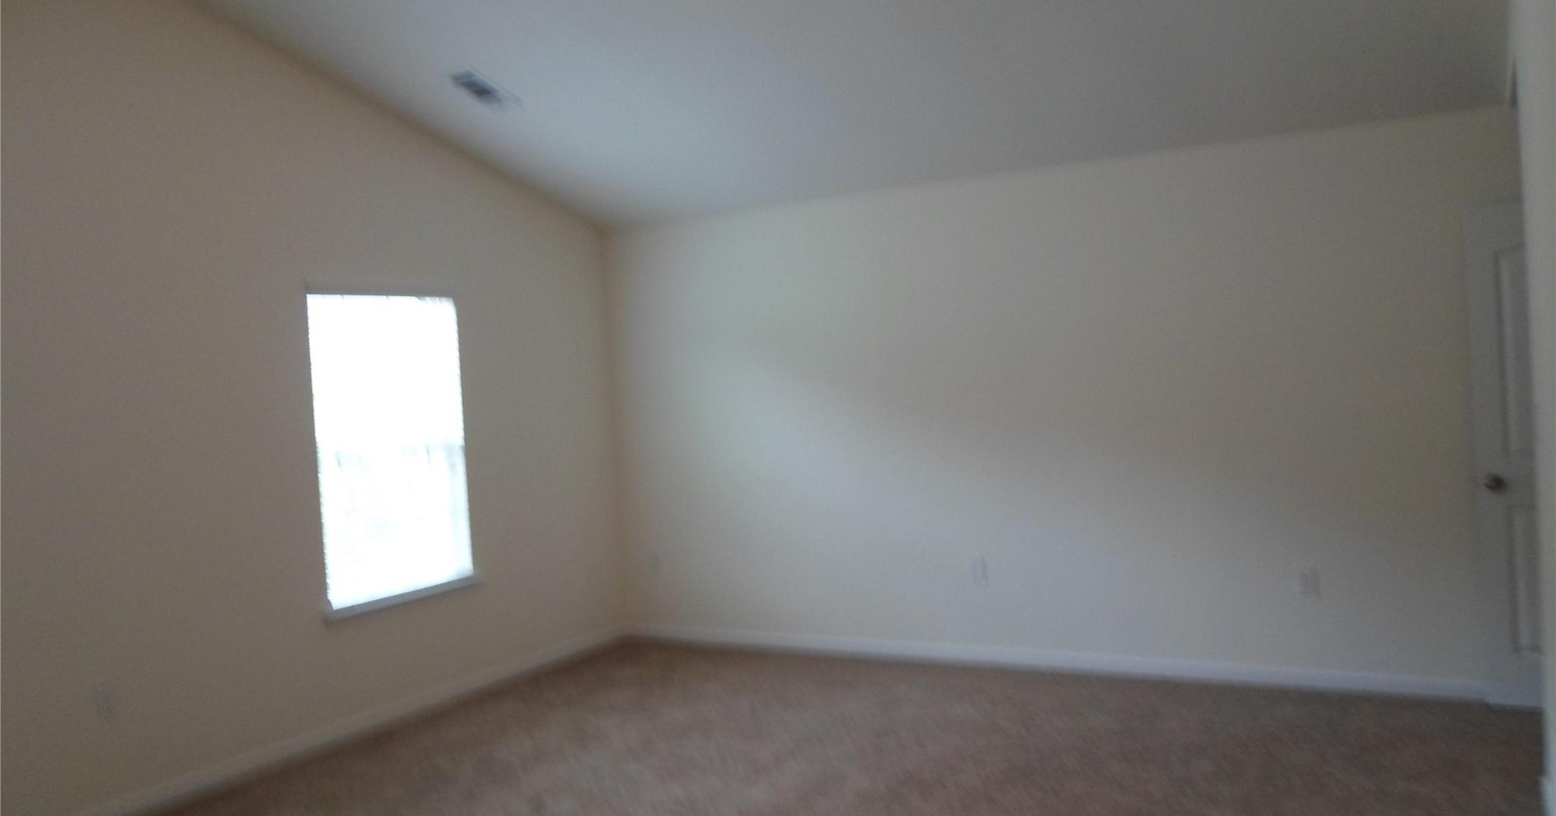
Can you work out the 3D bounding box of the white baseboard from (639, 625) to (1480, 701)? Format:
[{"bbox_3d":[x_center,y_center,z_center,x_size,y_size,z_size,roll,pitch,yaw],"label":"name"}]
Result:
[{"bbox_3d":[1.027,1.247,5.692,4.355,0.087,0.016,-2,1,28],"label":"white baseboard"}]

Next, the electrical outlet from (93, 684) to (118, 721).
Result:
[{"bbox_3d":[-2.402,1.050,4.012,0.010,0.118,0.073,-2,1,28],"label":"electrical outlet"}]

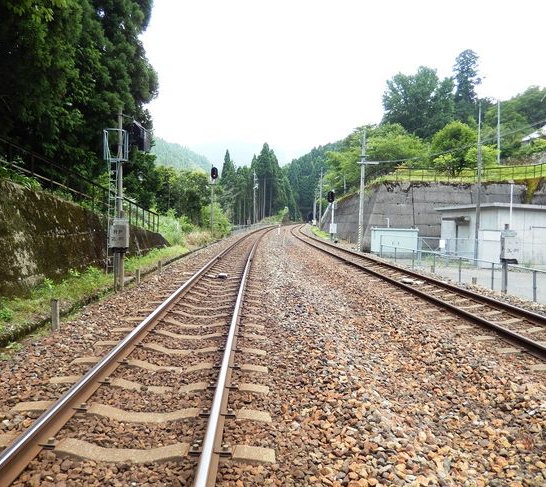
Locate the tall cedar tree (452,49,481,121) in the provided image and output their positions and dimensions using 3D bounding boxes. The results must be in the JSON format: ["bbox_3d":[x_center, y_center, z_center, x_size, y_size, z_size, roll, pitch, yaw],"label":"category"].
[{"bbox_3d":[34.880,-27.362,84.594,5.200,15.260,5.200,0,3,0],"label":"tall cedar tree"}]

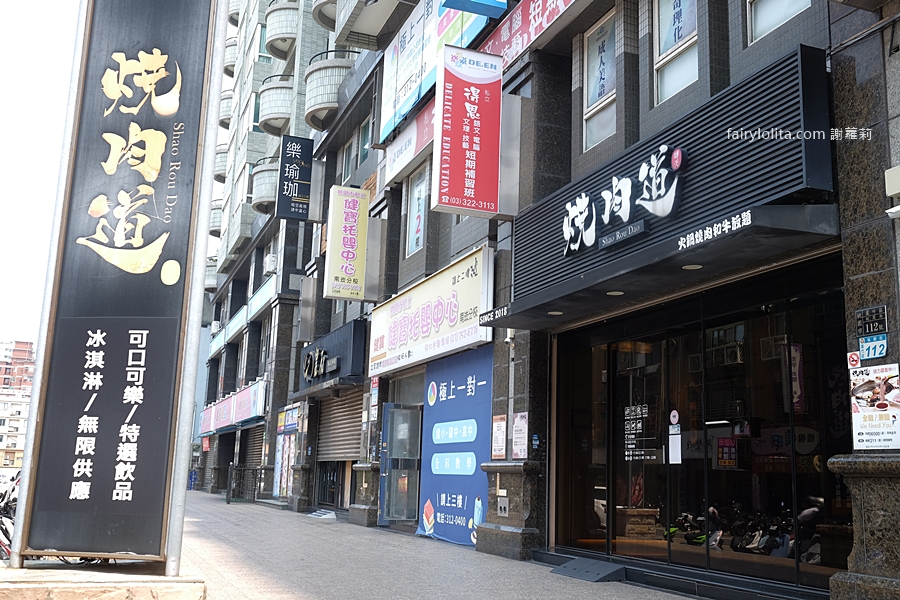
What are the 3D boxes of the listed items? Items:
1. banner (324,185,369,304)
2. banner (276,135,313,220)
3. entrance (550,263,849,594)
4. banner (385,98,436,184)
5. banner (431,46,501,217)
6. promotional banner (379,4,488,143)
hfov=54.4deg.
[{"bbox_3d":[-2.170,-1.195,18.590,0.789,2.401,0.267,7,-13,-21],"label":"banner"},{"bbox_3d":[-4.438,-3.464,25.035,0.883,2.400,0.283,7,-13,-21],"label":"banner"},{"bbox_3d":[2.333,1.374,9.212,0.179,2.763,5.064,7,-13,-21],"label":"entrance"},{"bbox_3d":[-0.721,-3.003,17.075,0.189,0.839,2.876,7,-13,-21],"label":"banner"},{"bbox_3d":[0.249,-2.390,12.486,0.903,2.374,0.336,7,-13,-21],"label":"banner"},{"bbox_3d":[-0.402,-4.924,16.608,0.132,2.150,5.639,7,-13,-21],"label":"promotional banner"}]

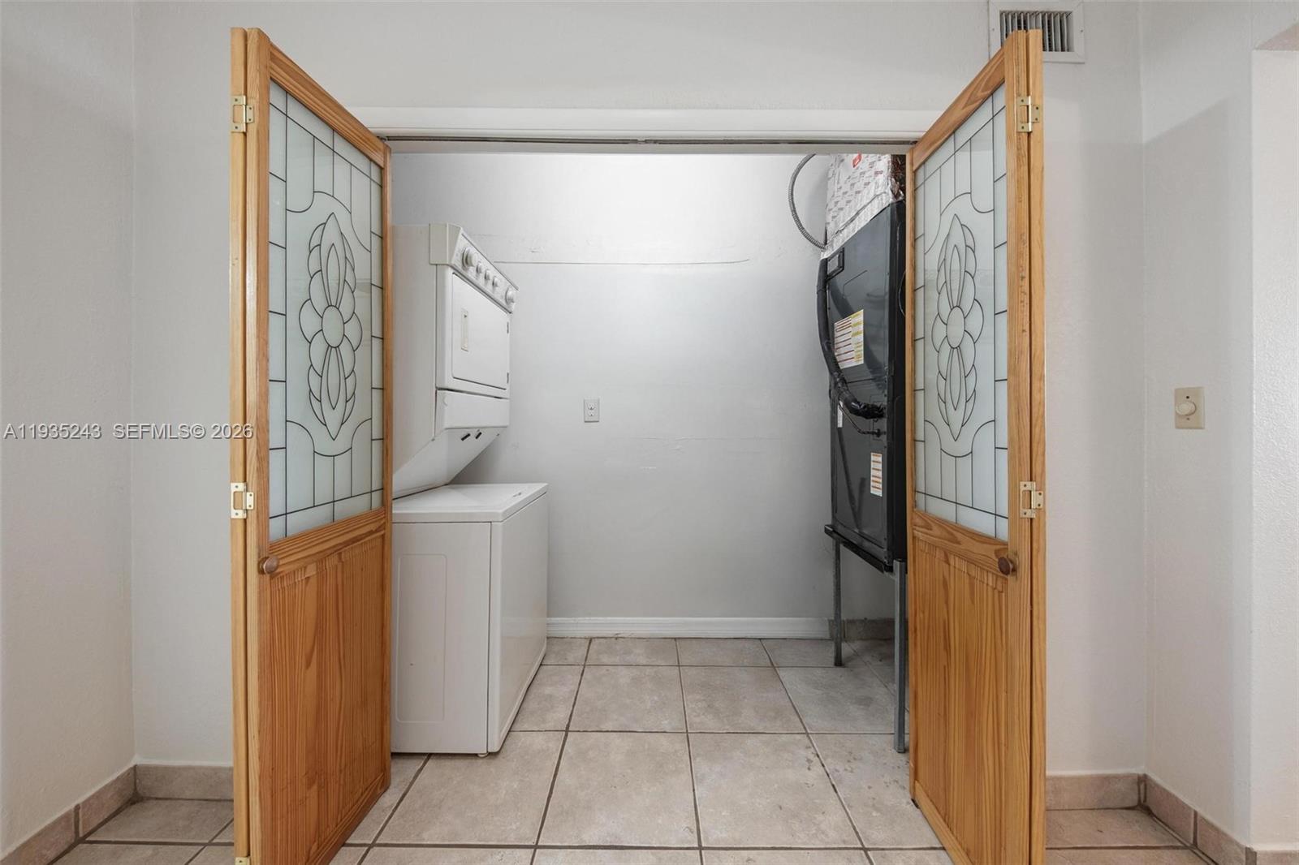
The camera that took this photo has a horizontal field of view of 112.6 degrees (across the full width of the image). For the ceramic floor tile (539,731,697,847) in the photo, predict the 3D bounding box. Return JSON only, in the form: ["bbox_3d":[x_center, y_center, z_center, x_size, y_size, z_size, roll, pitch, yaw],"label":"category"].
[{"bbox_3d":[-0.084,1.140,1.412,0.443,0.010,0.443,0,1,0],"label":"ceramic floor tile"}]

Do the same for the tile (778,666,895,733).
[{"bbox_3d":[0.822,1.140,1.861,0.443,0.010,0.443,0,1,0],"label":"tile"}]

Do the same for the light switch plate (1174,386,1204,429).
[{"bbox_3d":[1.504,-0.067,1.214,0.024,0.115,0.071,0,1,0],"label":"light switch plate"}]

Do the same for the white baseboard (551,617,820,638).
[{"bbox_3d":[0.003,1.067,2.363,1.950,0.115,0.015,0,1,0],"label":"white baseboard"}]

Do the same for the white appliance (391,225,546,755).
[{"bbox_3d":[-0.891,0.197,1.854,0.760,1.856,0.688,0,1,0],"label":"white appliance"}]

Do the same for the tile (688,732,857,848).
[{"bbox_3d":[0.368,1.143,1.411,0.443,0.010,0.443,0,1,0],"label":"tile"}]

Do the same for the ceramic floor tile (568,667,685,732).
[{"bbox_3d":[-0.082,1.134,1.864,0.443,0.010,0.443,0,1,0],"label":"ceramic floor tile"}]

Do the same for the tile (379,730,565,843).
[{"bbox_3d":[-0.536,1.137,1.414,0.443,0.010,0.443,0,1,0],"label":"tile"}]

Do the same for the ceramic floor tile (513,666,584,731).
[{"bbox_3d":[-0.534,1.132,1.866,0.443,0.010,0.443,0,1,0],"label":"ceramic floor tile"}]

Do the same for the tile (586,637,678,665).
[{"bbox_3d":[-0.081,1.130,2.223,0.443,0.010,0.257,0,1,0],"label":"tile"}]

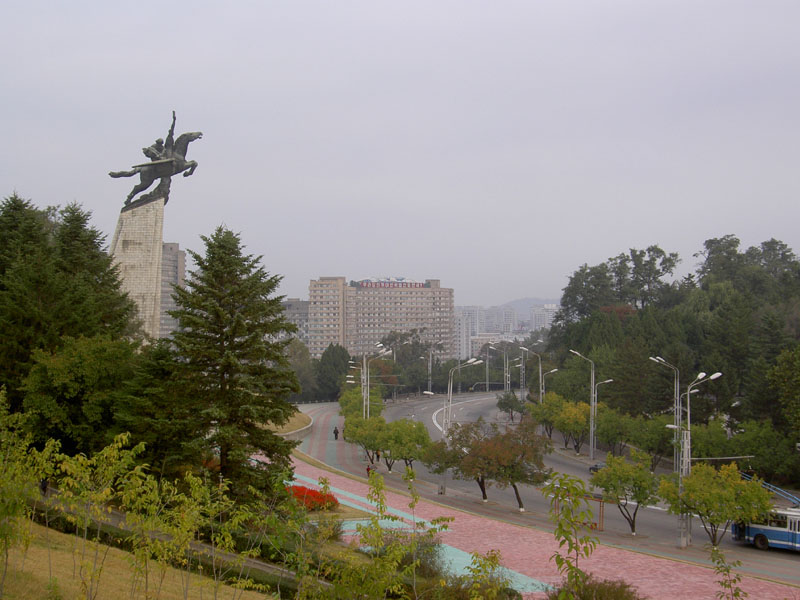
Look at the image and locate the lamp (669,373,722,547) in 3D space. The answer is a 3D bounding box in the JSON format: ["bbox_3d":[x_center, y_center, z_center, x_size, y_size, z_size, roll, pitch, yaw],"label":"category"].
[{"bbox_3d":[21.171,11.581,92.000,4.000,12.700,1.200,0,-1,-35],"label":"lamp"}]

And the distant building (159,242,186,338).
[{"bbox_3d":[-123.845,1.337,680.000,22.000,63.000,22.000,0,-1,-3],"label":"distant building"}]

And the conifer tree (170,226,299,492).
[{"bbox_3d":[-12.145,4.426,93.000,9.400,19.700,9.400,0,0,-11],"label":"conifer tree"}]

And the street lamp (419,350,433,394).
[{"bbox_3d":[5.785,16.031,285.000,3.200,11.200,0.800,0,0,14],"label":"street lamp"}]

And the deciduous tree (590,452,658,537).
[{"bbox_3d":[17.220,14.766,97.500,5.300,6.500,5.200,0,0,0],"label":"deciduous tree"}]

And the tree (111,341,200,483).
[{"bbox_3d":[-23.275,10.702,122.000,8.800,14.000,8.400,0,-1,0],"label":"tree"}]

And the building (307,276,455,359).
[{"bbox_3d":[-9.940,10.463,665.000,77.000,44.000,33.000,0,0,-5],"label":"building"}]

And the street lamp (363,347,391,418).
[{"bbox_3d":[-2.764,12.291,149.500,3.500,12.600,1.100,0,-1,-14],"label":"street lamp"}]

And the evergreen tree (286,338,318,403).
[{"bbox_3d":[-19.023,13.853,248.000,6.300,12.800,6.300,0,0,0],"label":"evergreen tree"}]

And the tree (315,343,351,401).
[{"bbox_3d":[-13.072,14.243,248.000,7.300,11.900,7.200,0,-1,0],"label":"tree"}]

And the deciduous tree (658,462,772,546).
[{"bbox_3d":[22.736,14.809,91.600,8.100,6.200,7.600,0,-1,0],"label":"deciduous tree"}]

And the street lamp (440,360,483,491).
[{"bbox_3d":[5.806,11.848,120.000,3.700,13.000,1.000,0,-1,-22],"label":"street lamp"}]

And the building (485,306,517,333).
[{"bbox_3d":[122.551,25.608,1550.000,39.000,37.000,22.000,0,0,0],"label":"building"}]

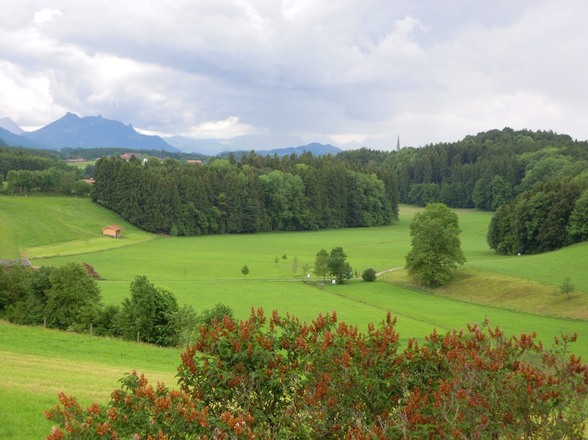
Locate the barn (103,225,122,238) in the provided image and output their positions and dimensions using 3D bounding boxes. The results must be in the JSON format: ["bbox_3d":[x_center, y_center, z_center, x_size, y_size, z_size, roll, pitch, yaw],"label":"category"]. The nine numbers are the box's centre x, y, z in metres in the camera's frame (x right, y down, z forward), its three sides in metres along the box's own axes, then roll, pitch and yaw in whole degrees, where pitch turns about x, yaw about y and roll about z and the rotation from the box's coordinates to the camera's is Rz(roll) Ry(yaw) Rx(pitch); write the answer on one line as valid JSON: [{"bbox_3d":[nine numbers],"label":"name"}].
[{"bbox_3d":[-55.696,3.525,385.000,5.000,4.150,4.800,1,3,10],"label":"barn"}]

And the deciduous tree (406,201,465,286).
[{"bbox_3d":[31.047,5.474,275.000,12.900,18.400,12.700,0,3,0],"label":"deciduous tree"}]

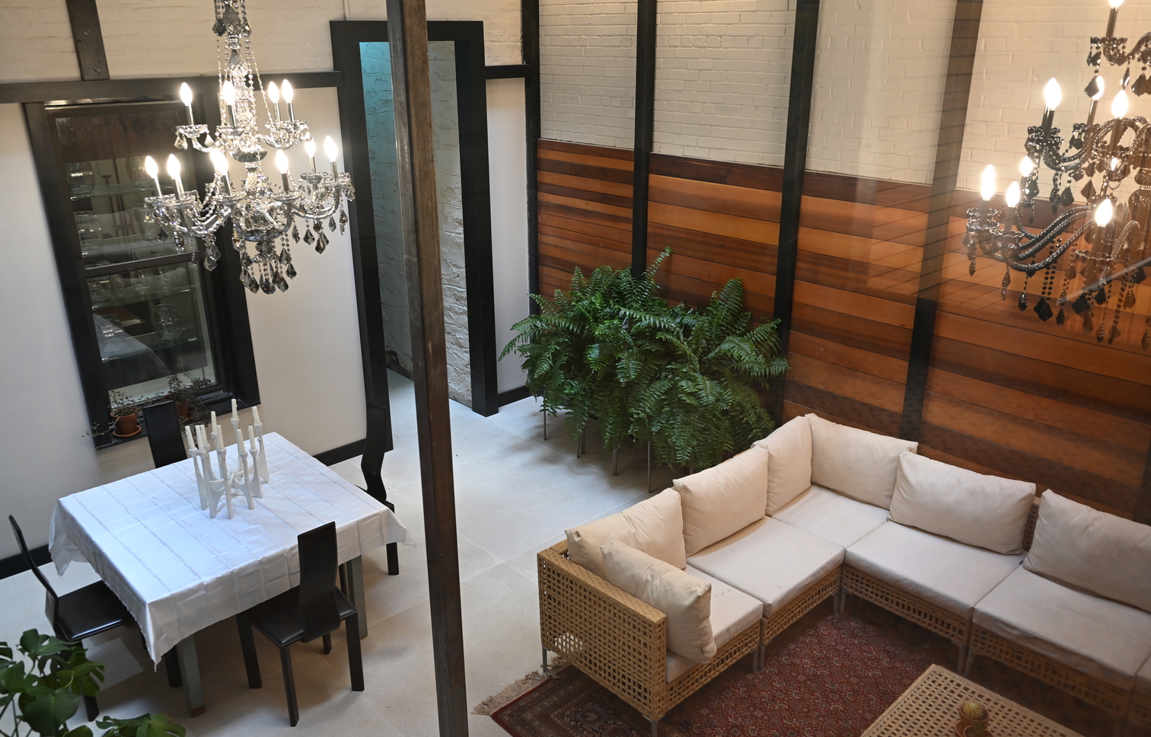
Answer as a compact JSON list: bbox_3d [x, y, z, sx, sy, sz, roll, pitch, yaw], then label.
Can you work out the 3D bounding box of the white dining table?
[{"bbox_3d":[-1.763,1.022,4.596,1.170,0.745,1.260,-18,27,-39],"label":"white dining table"}]

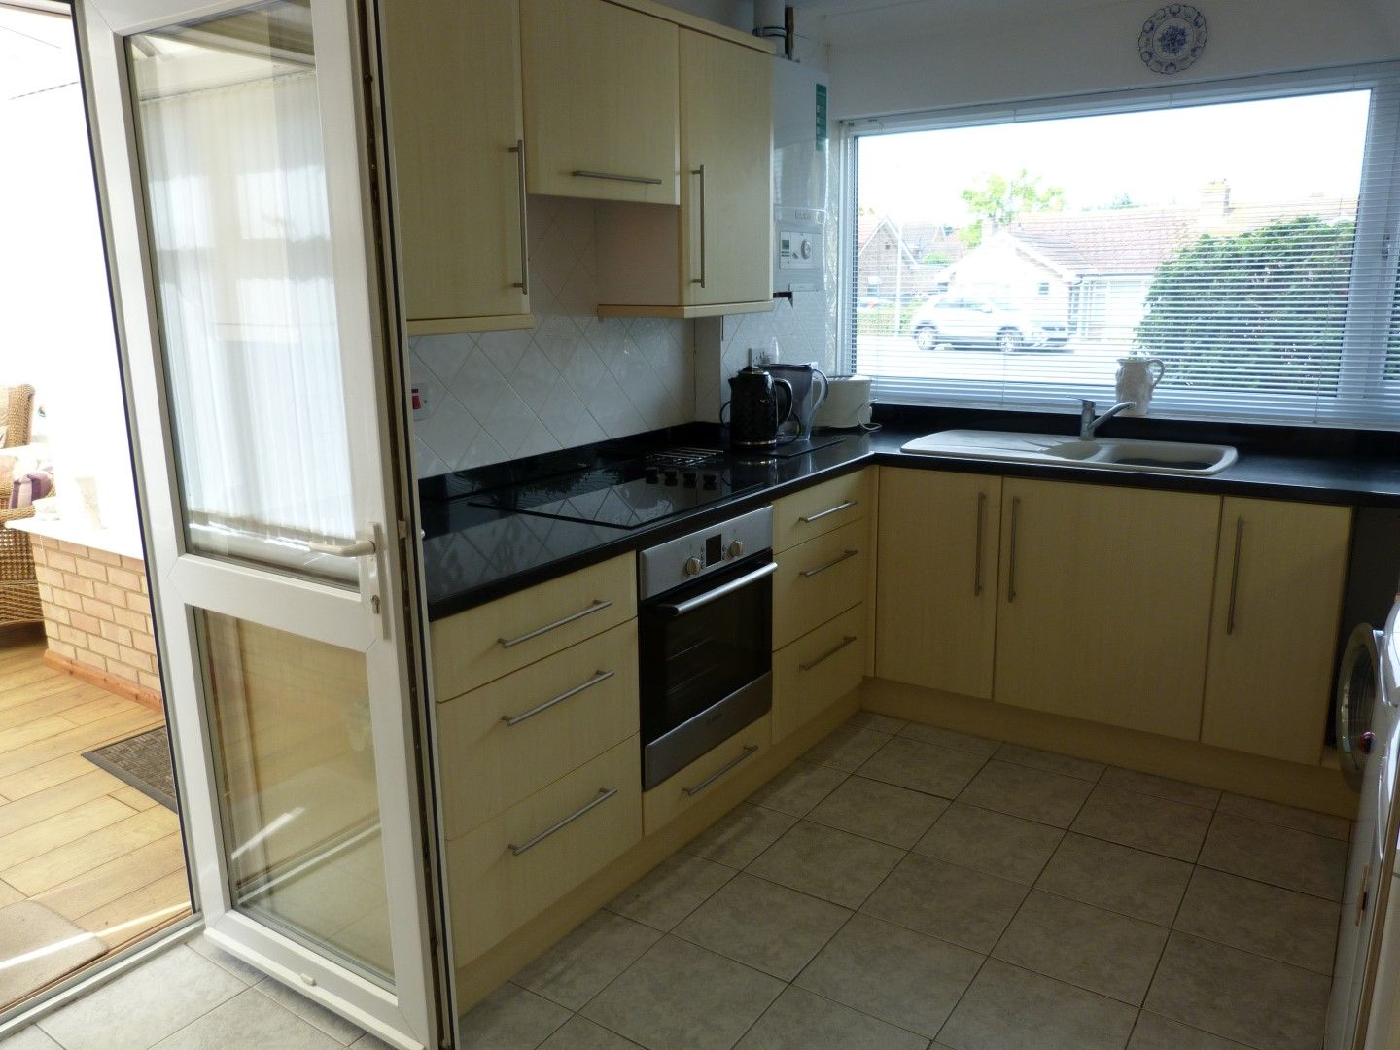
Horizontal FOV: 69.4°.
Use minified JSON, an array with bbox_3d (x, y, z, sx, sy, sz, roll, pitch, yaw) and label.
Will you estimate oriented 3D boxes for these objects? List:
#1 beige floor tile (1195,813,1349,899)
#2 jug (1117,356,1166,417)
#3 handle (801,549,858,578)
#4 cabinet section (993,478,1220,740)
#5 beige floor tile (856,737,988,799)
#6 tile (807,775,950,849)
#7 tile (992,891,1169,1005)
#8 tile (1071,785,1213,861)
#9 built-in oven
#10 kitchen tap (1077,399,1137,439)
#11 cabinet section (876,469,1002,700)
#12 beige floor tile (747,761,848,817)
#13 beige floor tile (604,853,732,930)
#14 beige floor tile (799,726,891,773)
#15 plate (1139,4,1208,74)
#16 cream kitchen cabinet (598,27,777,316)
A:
[{"bbox_3d":[1.476,0.852,2.601,0.314,0.010,0.314,7,15,34],"label":"beige floor tile"},{"bbox_3d":[1.480,-0.468,3.420,0.165,0.197,0.125,5,14,26],"label":"jug"},{"bbox_3d":[0.387,0.114,3.029,0.035,0.012,0.334,7,15,34],"label":"handle"},{"bbox_3d":[1.317,0.185,3.174,0.595,0.715,0.540,7,15,34],"label":"cabinet section"},{"bbox_3d":[0.681,0.742,3.090,0.310,0.010,0.310,7,15,34],"label":"beige floor tile"},{"bbox_3d":[0.507,0.808,2.857,0.313,0.010,0.313,7,15,34],"label":"tile"},{"bbox_3d":[0.843,0.927,2.237,0.310,0.010,0.310,7,15,34],"label":"tile"},{"bbox_3d":[1.214,0.819,2.778,0.314,0.010,0.314,7,15,34],"label":"tile"},{"bbox_3d":[-0.174,0.269,2.741,0.570,0.595,0.595,7,15,34],"label":"built-in oven"},{"bbox_3d":[1.347,-0.343,3.351,0.050,0.140,0.218,-8,14,-30],"label":"kitchen tap"},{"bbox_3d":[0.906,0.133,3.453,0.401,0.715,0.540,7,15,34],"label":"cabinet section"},{"bbox_3d":[0.294,0.775,2.978,0.191,0.010,0.310,7,15,34],"label":"beige floor tile"},{"bbox_3d":[-0.059,0.908,2.507,0.186,0.010,0.314,7,15,34],"label":"beige floor tile"},{"bbox_3d":[0.472,0.716,3.231,0.191,0.010,0.310,7,15,34],"label":"beige floor tile"},{"bbox_3d":[1.450,-1.487,3.095,0.196,0.197,0.022,7,15,34],"label":"plate"},{"bbox_3d":[-0.044,-1.012,3.019,0.310,0.755,0.493,7,15,34],"label":"cream kitchen cabinet"}]

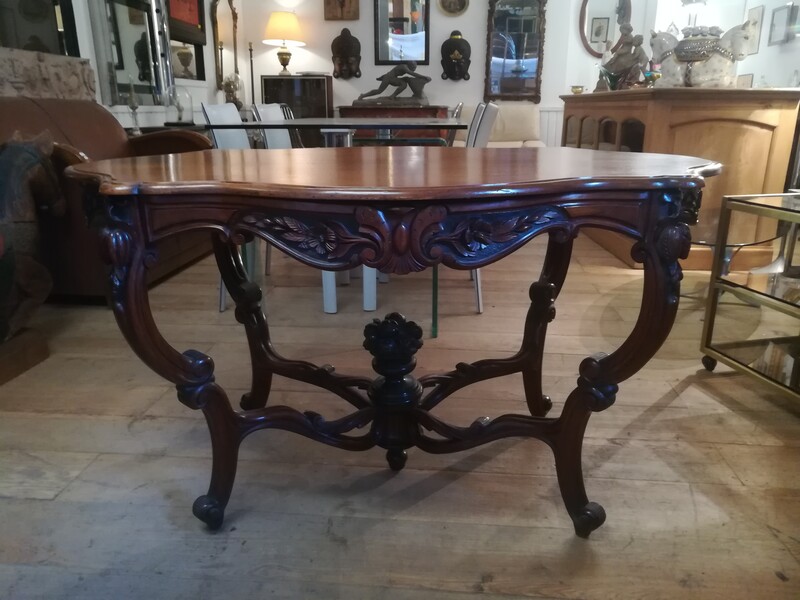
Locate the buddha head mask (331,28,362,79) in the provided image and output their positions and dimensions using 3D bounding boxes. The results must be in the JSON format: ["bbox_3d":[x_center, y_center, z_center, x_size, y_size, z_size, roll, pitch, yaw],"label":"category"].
[{"bbox_3d":[-0.487,-2.251,5.505,0.280,0.440,0.140,1,18,2],"label":"buddha head mask"}]

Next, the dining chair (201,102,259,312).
[{"bbox_3d":[-0.510,-0.426,2.710,0.540,0.890,0.460,1,18,4],"label":"dining chair"}]

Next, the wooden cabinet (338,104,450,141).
[{"bbox_3d":[-0.049,-1.350,5.611,1.020,0.870,0.460,1,18,3],"label":"wooden cabinet"}]

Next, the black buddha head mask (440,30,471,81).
[{"bbox_3d":[0.513,-2.231,5.491,0.275,0.435,0.140,1,18,2],"label":"black buddha head mask"}]

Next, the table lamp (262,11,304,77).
[{"bbox_3d":[-1.028,-2.275,5.340,0.380,0.550,0.380,0,18,0],"label":"table lamp"}]

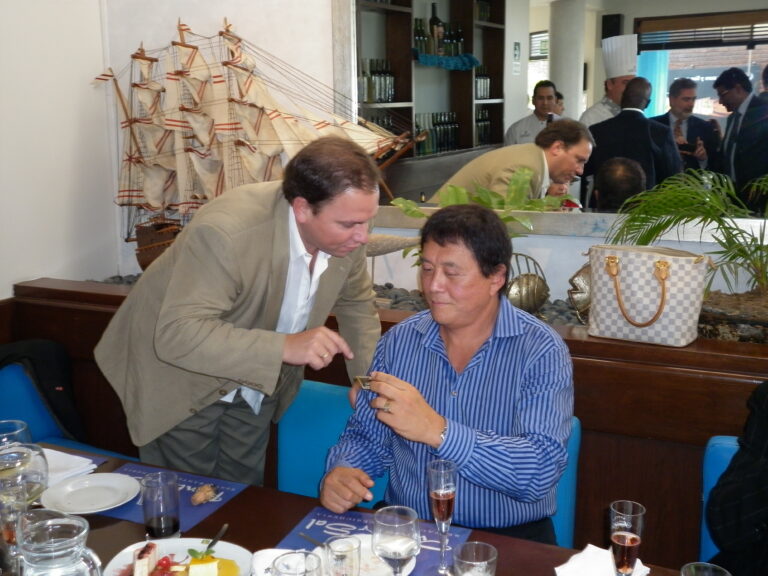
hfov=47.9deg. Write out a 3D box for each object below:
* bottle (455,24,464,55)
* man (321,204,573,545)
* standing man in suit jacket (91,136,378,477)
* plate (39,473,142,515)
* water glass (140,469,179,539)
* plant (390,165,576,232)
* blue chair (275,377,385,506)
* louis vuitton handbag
[{"bbox_3d":[0.637,-2.084,7.300,0.080,0.305,0.080,-1,13,0],"label":"bottle"},{"bbox_3d":[0.132,0.533,1.939,0.560,1.395,0.720,4,14,25],"label":"man"},{"bbox_3d":[-0.345,0.393,2.247,0.503,1.555,0.844,-12,16,-38],"label":"standing man in suit jacket"},{"bbox_3d":[-0.675,0.480,1.993,0.215,0.024,0.215,-1,13,0],"label":"plate"},{"bbox_3d":[-0.466,0.460,1.813,0.076,0.125,0.076,-1,13,0],"label":"water glass"},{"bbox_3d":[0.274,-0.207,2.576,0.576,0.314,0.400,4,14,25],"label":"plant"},{"bbox_3d":[-0.178,0.731,2.260,0.450,0.883,0.530,4,14,25],"label":"blue chair"},{"bbox_3d":[0.701,0.008,2.315,0.295,0.240,0.160,6,15,30],"label":"louis vuitton handbag"}]

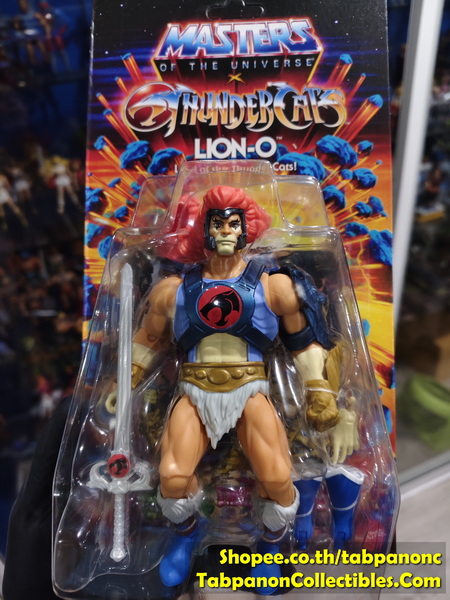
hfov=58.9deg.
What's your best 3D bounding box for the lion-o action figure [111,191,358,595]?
[{"bbox_3d":[0.003,0.028,0.160,0.101,0.149,0.046,-1,-5,7],"label":"lion-o action figure"}]

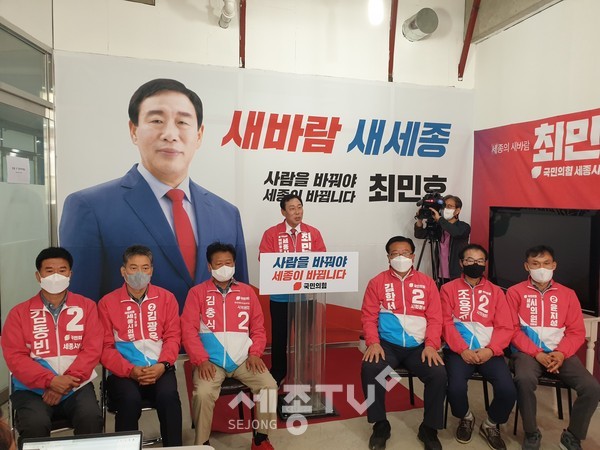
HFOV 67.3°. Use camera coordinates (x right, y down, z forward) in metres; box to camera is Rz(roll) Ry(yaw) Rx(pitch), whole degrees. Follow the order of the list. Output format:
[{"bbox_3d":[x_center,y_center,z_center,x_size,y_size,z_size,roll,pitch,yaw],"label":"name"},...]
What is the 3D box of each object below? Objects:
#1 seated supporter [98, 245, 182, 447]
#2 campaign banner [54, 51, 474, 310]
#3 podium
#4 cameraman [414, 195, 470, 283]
[{"bbox_3d":[-0.979,0.800,2.800,0.540,1.330,0.800,-1,4,-21],"label":"seated supporter"},{"bbox_3d":[-0.099,-0.125,4.682,4.340,2.800,0.050,0,4,-16],"label":"campaign banner"},{"bbox_3d":[0.023,0.806,3.517,0.700,1.220,0.450,0,3,-12],"label":"podium"},{"bbox_3d":[1.433,0.546,4.500,0.500,1.690,0.510,-1,4,-30],"label":"cameraman"}]

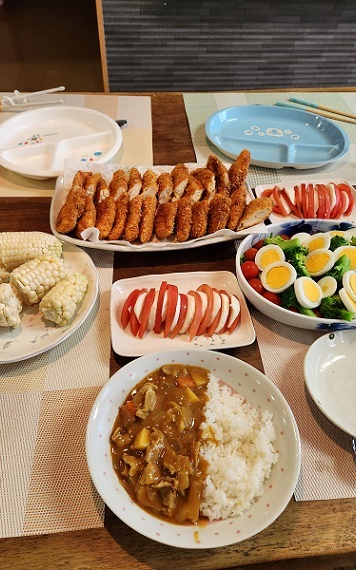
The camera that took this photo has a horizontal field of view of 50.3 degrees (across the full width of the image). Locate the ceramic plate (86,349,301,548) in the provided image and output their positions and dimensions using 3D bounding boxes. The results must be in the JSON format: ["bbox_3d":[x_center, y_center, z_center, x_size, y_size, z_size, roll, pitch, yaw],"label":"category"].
[{"bbox_3d":[0.016,0.167,0.412,0.219,0.045,0.203,2,53,-2],"label":"ceramic plate"}]

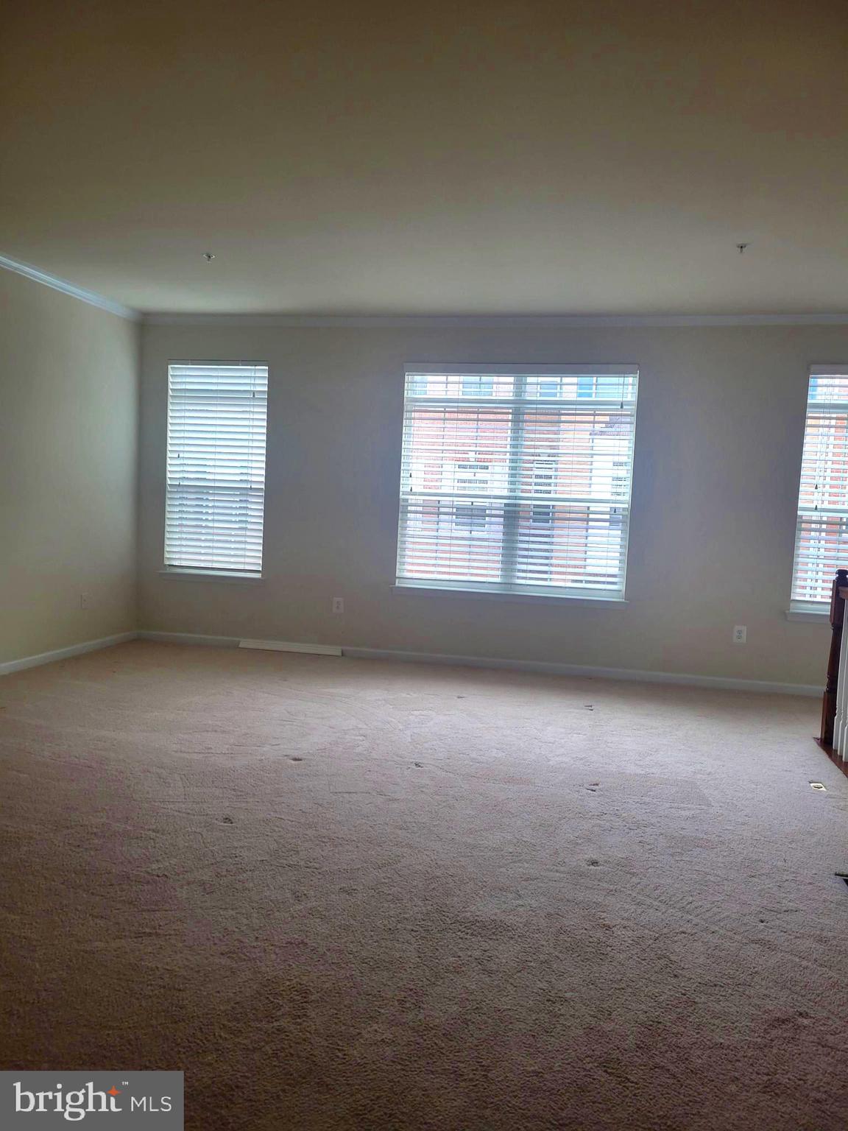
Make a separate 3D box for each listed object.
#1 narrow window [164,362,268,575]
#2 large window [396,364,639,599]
[{"bbox_3d":[-1.733,-0.823,7.054,0.890,1.720,0.070,3,4,11],"label":"narrow window"},{"bbox_3d":[0.690,-0.660,6.577,1.800,1.770,0.100,3,4,11],"label":"large window"}]

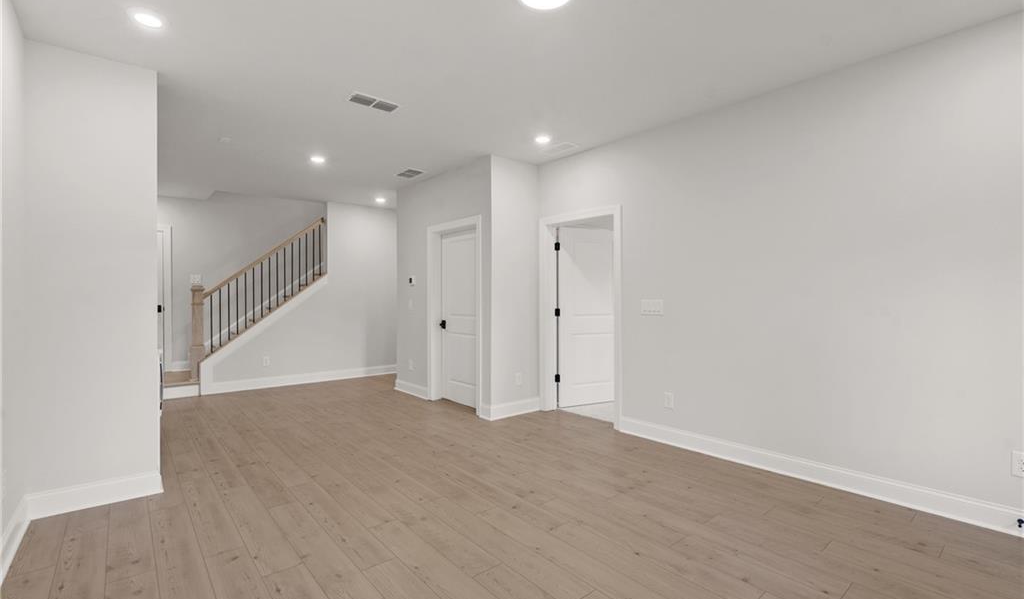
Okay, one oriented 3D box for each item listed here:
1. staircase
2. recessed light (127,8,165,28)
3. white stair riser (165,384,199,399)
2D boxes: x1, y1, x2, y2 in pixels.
[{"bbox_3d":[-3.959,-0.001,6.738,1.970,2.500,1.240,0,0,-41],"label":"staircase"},{"bbox_3d":[-1.921,-1.470,2.403,0.158,0.025,0.158,0,0,-41],"label":"recessed light"},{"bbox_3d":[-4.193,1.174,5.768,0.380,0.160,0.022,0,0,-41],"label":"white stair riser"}]

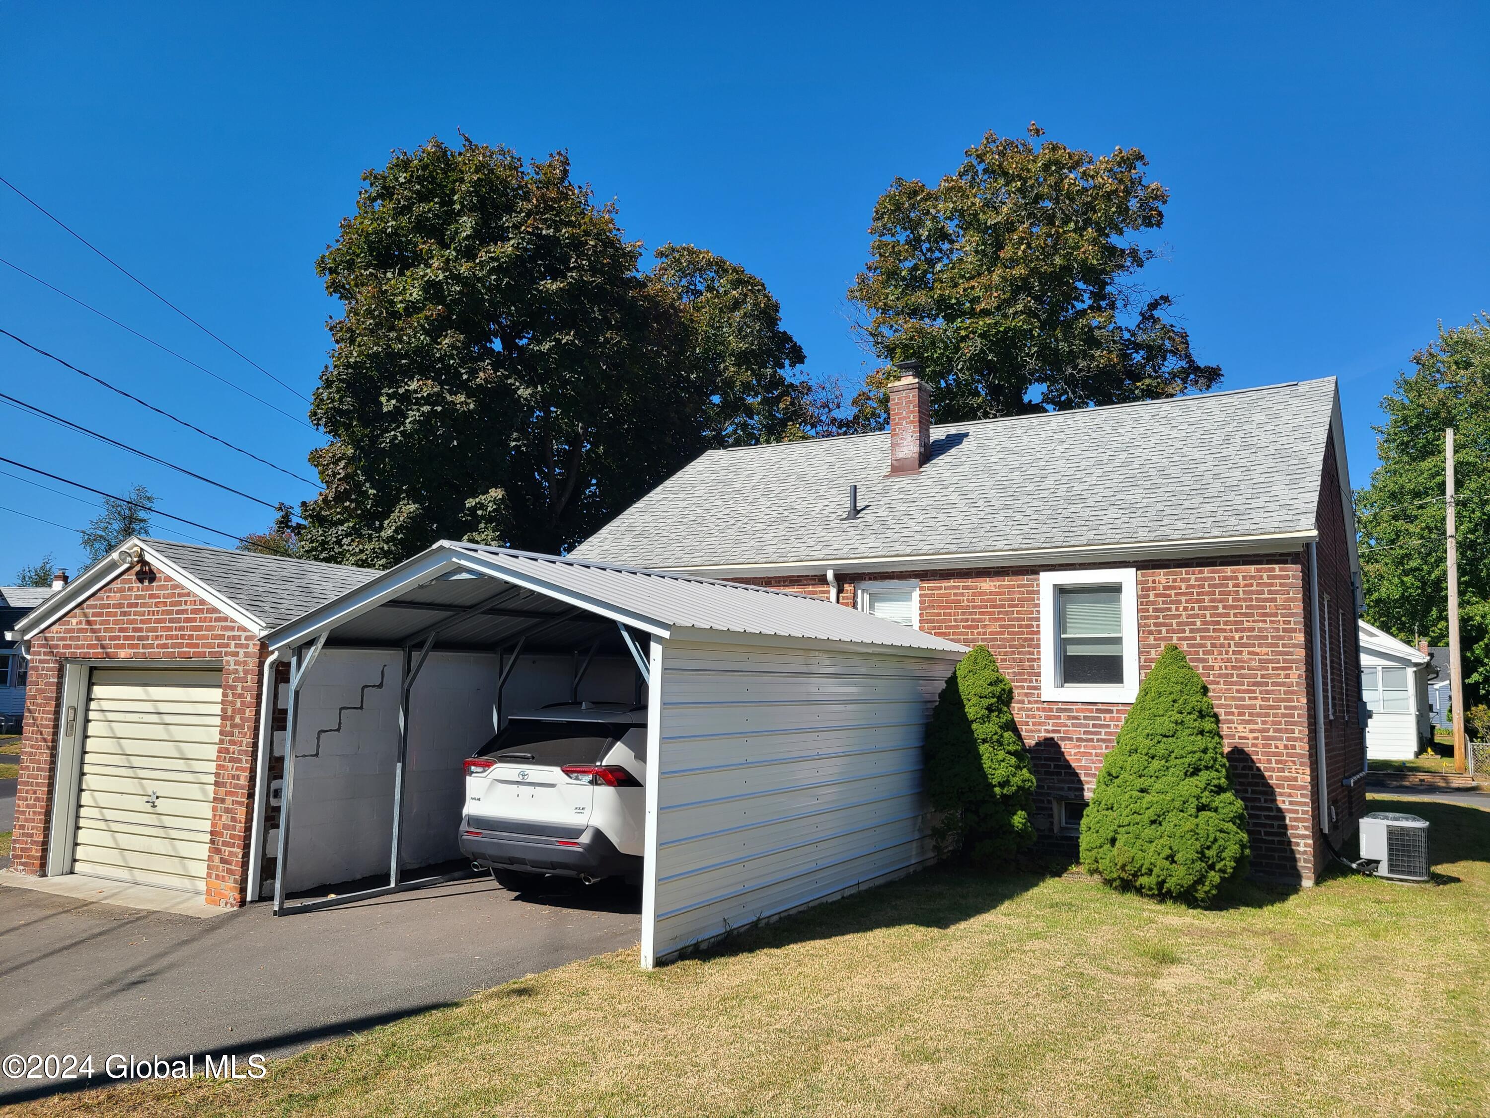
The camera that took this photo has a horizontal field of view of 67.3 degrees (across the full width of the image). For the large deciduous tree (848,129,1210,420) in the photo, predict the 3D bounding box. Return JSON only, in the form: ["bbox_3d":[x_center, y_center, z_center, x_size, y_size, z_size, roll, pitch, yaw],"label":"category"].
[{"bbox_3d":[7.839,-3.294,29.446,9.740,17.007,9.740,1,-6,0],"label":"large deciduous tree"}]

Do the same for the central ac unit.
[{"bbox_3d":[6.536,2.847,11.303,0.610,0.630,0.610,-3,-7,32],"label":"central ac unit"}]

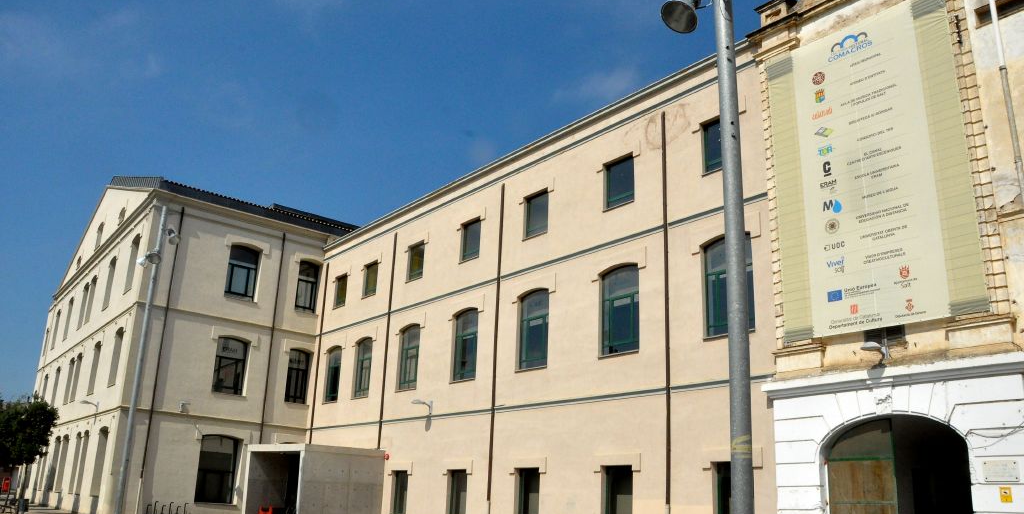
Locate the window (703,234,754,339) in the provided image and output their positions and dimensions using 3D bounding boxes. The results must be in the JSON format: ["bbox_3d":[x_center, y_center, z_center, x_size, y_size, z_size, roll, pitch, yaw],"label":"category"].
[{"bbox_3d":[5.791,0.782,20.418,0.200,2.763,1.585,16,-23,-37],"label":"window"}]

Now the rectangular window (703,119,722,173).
[{"bbox_3d":[5.578,-2.960,20.114,0.220,1.490,1.228,14,-20,-36],"label":"rectangular window"}]

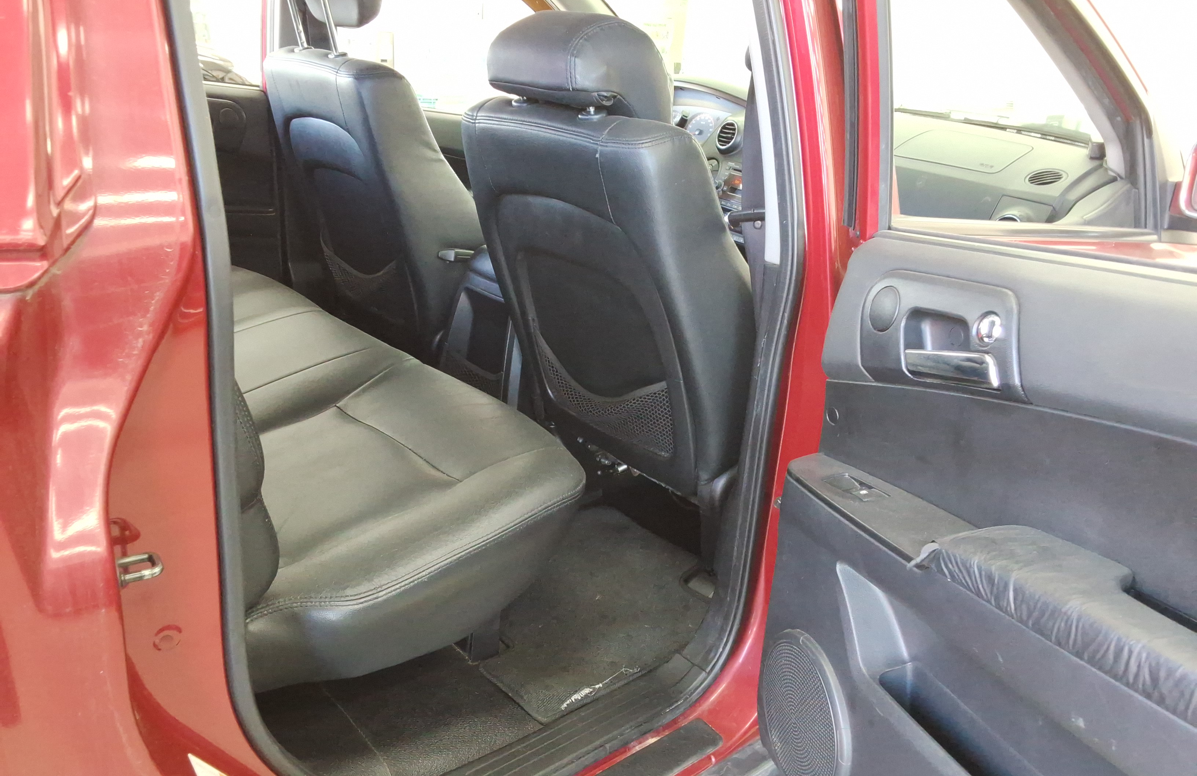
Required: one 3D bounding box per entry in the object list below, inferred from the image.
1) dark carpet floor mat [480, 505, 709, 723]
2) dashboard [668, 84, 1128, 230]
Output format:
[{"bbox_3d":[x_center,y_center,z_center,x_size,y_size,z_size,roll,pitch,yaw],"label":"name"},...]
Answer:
[{"bbox_3d":[-0.030,0.343,1.624,0.529,0.020,0.479,-11,25,-40],"label":"dark carpet floor mat"},{"bbox_3d":[0.554,-0.500,2.469,0.490,0.470,1.460,-11,25,-40],"label":"dashboard"}]

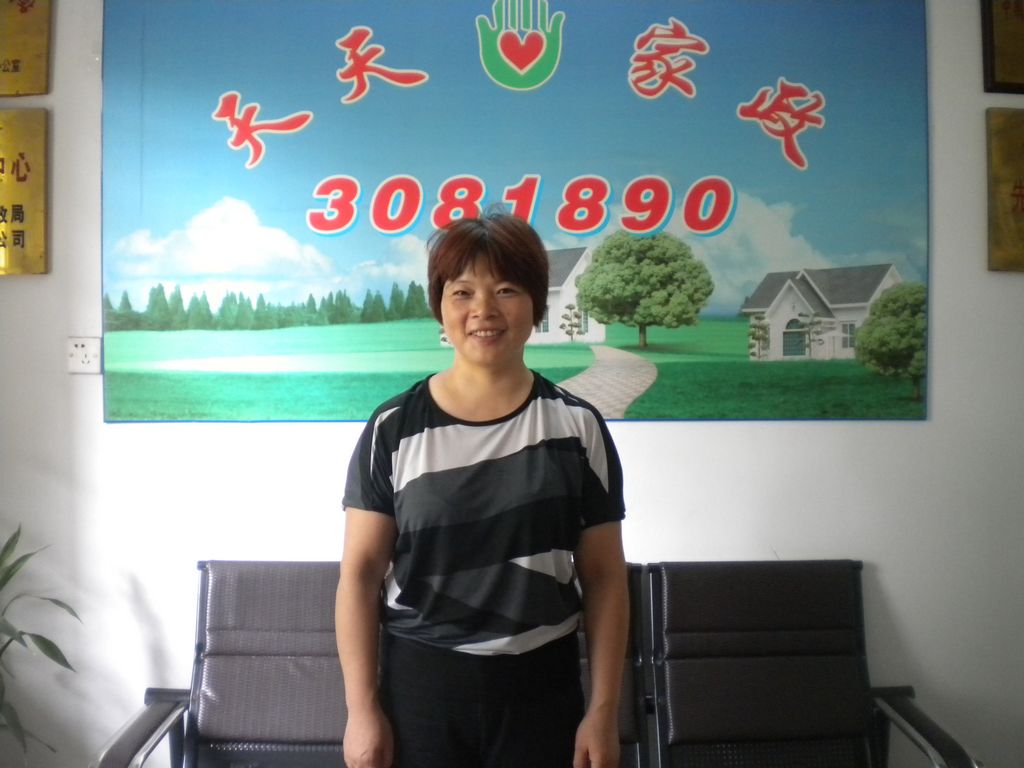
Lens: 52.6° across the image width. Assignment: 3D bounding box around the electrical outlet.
[{"bbox_3d":[-1.019,-0.068,2.470,0.086,0.086,0.012,0,-1,0],"label":"electrical outlet"}]

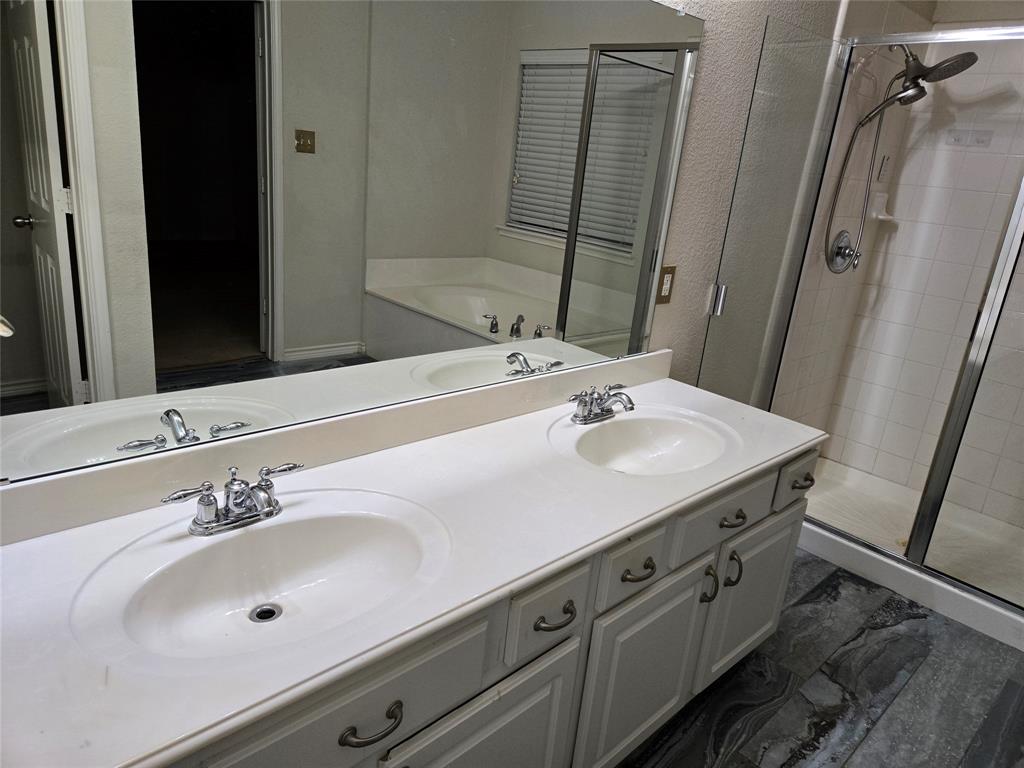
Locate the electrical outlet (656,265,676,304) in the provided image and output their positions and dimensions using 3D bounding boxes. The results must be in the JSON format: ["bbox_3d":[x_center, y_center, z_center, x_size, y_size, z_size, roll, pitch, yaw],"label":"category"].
[{"bbox_3d":[0.485,-0.307,2.126,0.074,0.117,0.010,-12,25,-43],"label":"electrical outlet"}]

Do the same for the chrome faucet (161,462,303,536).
[{"bbox_3d":[-0.442,0.201,1.147,0.247,0.092,0.154,-12,25,-43],"label":"chrome faucet"}]

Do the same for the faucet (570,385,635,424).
[{"bbox_3d":[0.263,0.058,1.814,0.245,0.092,0.154,-12,25,-43],"label":"faucet"}]

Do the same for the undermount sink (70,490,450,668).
[{"bbox_3d":[-0.362,0.347,1.086,0.568,0.138,0.455,-12,25,-43],"label":"undermount sink"}]

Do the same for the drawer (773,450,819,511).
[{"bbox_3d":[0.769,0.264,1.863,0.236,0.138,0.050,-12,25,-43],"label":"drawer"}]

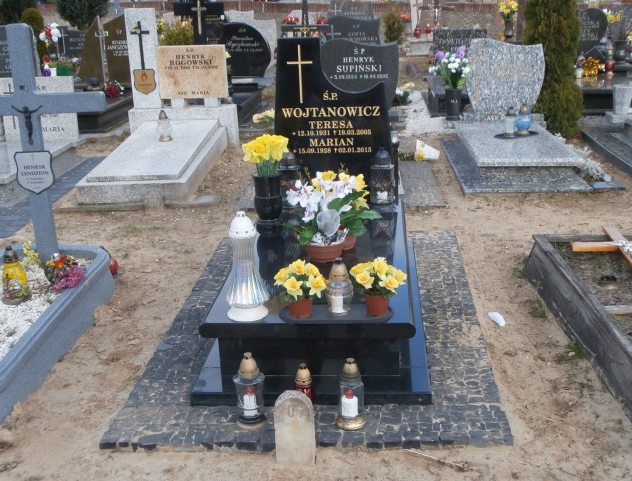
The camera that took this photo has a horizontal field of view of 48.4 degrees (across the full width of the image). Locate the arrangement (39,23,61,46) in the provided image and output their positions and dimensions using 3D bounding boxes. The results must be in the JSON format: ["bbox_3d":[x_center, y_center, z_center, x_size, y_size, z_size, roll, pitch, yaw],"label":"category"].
[{"bbox_3d":[-3.485,-2.706,9.212,0.274,0.284,0.245,0,20,6],"label":"arrangement"}]

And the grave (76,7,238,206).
[{"bbox_3d":[-1.331,-1.272,6.035,1.060,1.330,2.100,-1,20,2],"label":"grave"}]

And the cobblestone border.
[{"bbox_3d":[0.046,0.386,3.683,1.548,0.059,2.215,-1,21,6],"label":"cobblestone border"}]

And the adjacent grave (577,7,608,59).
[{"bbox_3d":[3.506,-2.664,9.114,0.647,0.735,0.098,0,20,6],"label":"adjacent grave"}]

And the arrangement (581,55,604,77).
[{"bbox_3d":[3.319,-2.092,8.497,0.250,0.220,0.210,0,20,5],"label":"arrangement"}]

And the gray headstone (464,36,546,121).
[{"bbox_3d":[1.742,-1.500,6.520,0.700,0.750,0.100,-1,20,3],"label":"gray headstone"}]

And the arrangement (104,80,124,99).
[{"bbox_3d":[-2.717,-2.014,9.445,0.255,0.186,0.216,0,20,6],"label":"arrangement"}]

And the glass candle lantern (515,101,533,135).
[{"bbox_3d":[1.863,-1.086,6.269,0.132,0.284,0.132,0,20,6],"label":"glass candle lantern"}]

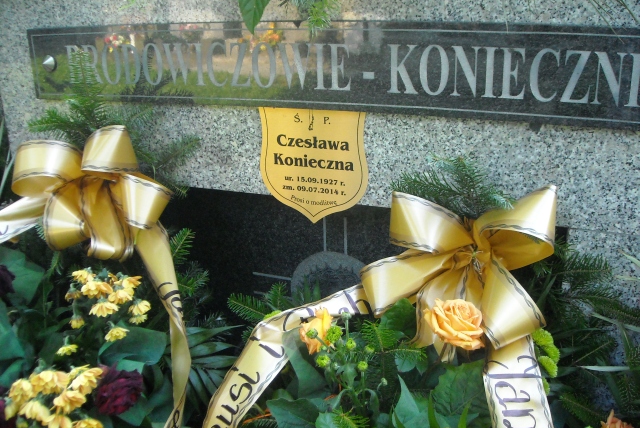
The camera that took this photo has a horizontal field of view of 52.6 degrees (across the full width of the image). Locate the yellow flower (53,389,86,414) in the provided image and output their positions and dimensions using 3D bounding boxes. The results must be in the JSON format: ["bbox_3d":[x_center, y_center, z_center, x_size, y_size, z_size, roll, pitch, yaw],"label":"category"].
[{"bbox_3d":[-0.356,0.267,0.920,0.047,0.036,0.043,-7,17,-23],"label":"yellow flower"}]

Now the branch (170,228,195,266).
[{"bbox_3d":[-0.242,0.059,1.130,0.046,0.067,0.040,6,17,22],"label":"branch"}]

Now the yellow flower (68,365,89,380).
[{"bbox_3d":[-0.350,0.234,0.945,0.042,0.032,0.040,-6,17,-22],"label":"yellow flower"}]

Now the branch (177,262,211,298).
[{"bbox_3d":[-0.231,0.121,1.180,0.065,0.065,0.050,6,17,21],"label":"branch"}]

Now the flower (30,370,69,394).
[{"bbox_3d":[-0.389,0.242,0.930,0.053,0.036,0.047,-7,17,-24],"label":"flower"}]

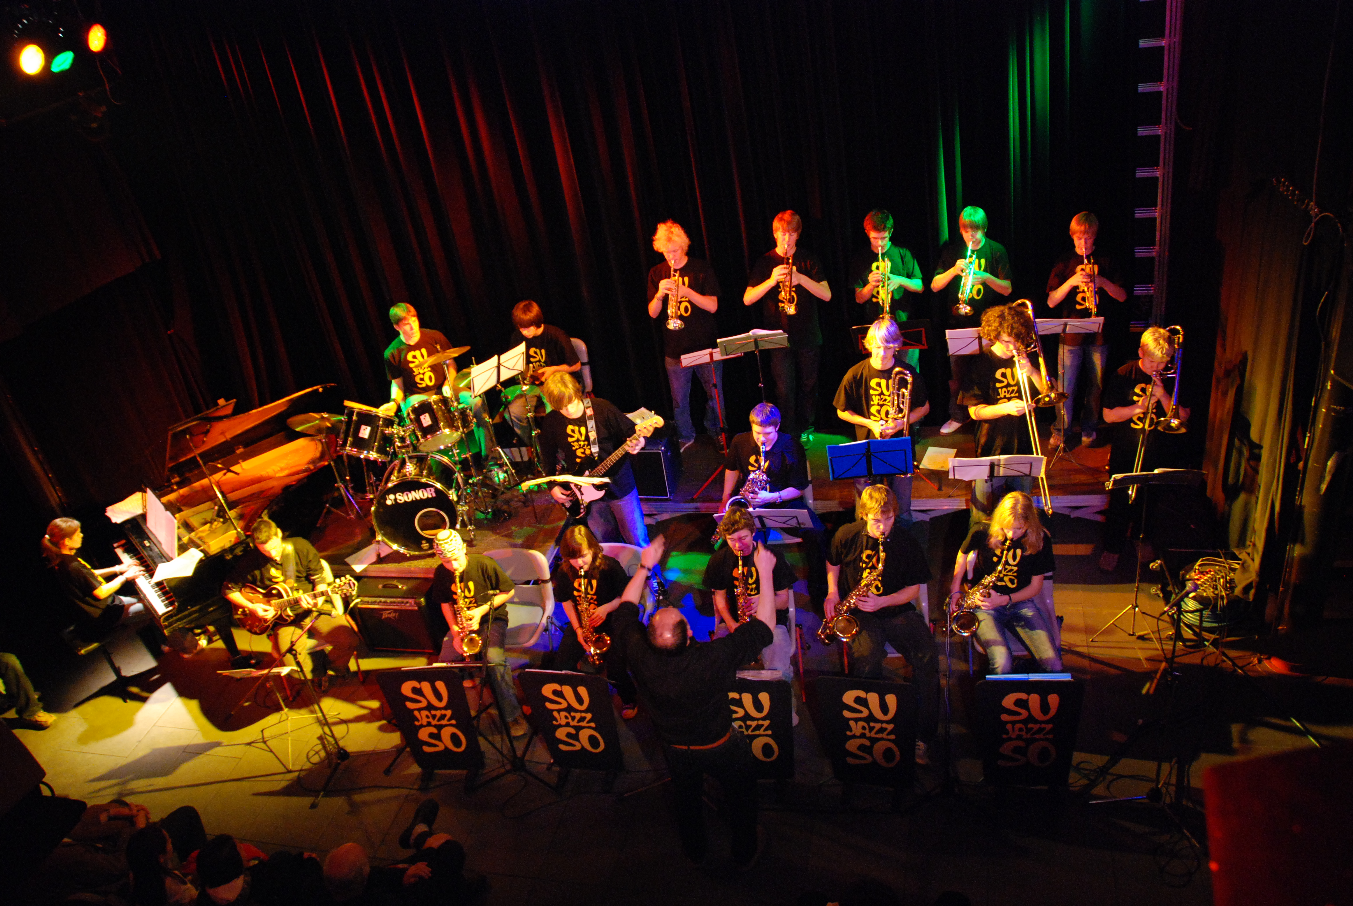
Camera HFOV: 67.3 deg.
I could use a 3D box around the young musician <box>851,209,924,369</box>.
[{"bbox_3d":[1.492,-0.851,7.173,0.520,1.760,0.450,1,34,20],"label":"young musician"}]

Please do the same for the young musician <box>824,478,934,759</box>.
[{"bbox_3d":[1.180,0.897,5.667,0.600,1.340,0.880,-5,32,12],"label":"young musician"}]

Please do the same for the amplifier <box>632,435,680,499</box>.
[{"bbox_3d":[-0.252,0.078,7.439,0.460,0.430,0.300,-1,29,18],"label":"amplifier"}]

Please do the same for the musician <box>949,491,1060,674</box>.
[{"bbox_3d":[1.732,0.802,5.371,0.580,1.260,0.820,-2,29,15],"label":"musician"}]

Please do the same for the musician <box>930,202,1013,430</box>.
[{"bbox_3d":[2.059,-0.857,7.056,0.580,1.680,0.450,1,30,20],"label":"musician"}]

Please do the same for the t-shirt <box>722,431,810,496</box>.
[{"bbox_3d":[0.652,0.119,6.919,0.560,0.580,0.360,-3,31,12],"label":"t-shirt"}]

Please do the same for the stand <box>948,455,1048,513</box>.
[{"bbox_3d":[1.962,0.473,6.210,0.550,1.200,0.480,3,35,23],"label":"stand"}]

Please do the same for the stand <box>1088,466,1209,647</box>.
[{"bbox_3d":[2.734,0.599,5.909,0.520,1.200,0.480,-4,31,11],"label":"stand"}]

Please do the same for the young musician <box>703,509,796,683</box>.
[{"bbox_3d":[0.483,0.911,5.947,0.580,1.270,0.700,-7,32,8],"label":"young musician"}]

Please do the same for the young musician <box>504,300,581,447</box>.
[{"bbox_3d":[-1.136,-0.647,8.560,0.560,1.240,0.720,-2,31,14],"label":"young musician"}]

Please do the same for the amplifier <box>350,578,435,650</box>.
[{"bbox_3d":[-1.854,1.100,6.920,0.520,0.440,0.270,-1,29,18],"label":"amplifier"}]

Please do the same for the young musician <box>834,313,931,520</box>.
[{"bbox_3d":[1.366,-0.015,6.512,0.580,1.740,0.450,-3,29,14],"label":"young musician"}]

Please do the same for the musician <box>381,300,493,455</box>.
[{"bbox_3d":[-1.941,-0.447,7.955,0.650,1.400,0.800,-14,28,-7],"label":"musician"}]

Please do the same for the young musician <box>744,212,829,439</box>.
[{"bbox_3d":[0.840,-0.839,7.336,0.590,1.800,0.450,-4,33,13],"label":"young musician"}]

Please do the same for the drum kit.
[{"bbox_3d":[-1.967,-0.061,7.381,1.600,1.270,1.200,-10,28,0],"label":"drum kit"}]

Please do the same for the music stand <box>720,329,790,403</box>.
[{"bbox_3d":[0.650,-0.391,7.645,0.500,1.160,0.440,-6,30,7],"label":"music stand"}]

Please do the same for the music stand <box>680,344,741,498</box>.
[{"bbox_3d":[0.317,-0.265,7.555,0.480,1.140,0.460,-8,30,4],"label":"music stand"}]

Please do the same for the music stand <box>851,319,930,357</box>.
[{"bbox_3d":[1.589,-0.427,7.412,0.500,1.160,0.440,-2,31,14],"label":"music stand"}]

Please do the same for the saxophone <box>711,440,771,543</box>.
[{"bbox_3d":[0.420,0.292,6.877,0.270,0.920,0.380,17,35,-9],"label":"saxophone"}]

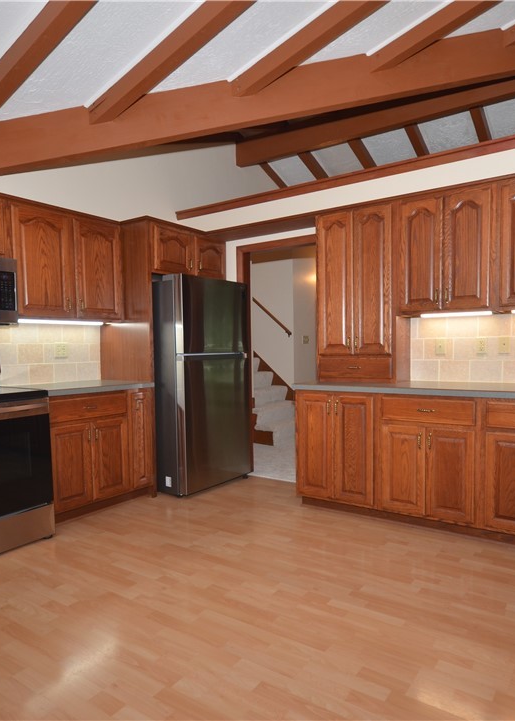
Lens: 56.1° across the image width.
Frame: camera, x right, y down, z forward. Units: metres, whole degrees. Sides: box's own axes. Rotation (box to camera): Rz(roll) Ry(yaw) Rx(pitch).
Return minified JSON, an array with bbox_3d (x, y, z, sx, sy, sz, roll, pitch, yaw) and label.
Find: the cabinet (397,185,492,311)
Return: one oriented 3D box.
[{"bbox_3d":[1.296,-0.695,3.285,0.616,0.785,0.345,0,2,34],"label":"cabinet"}]

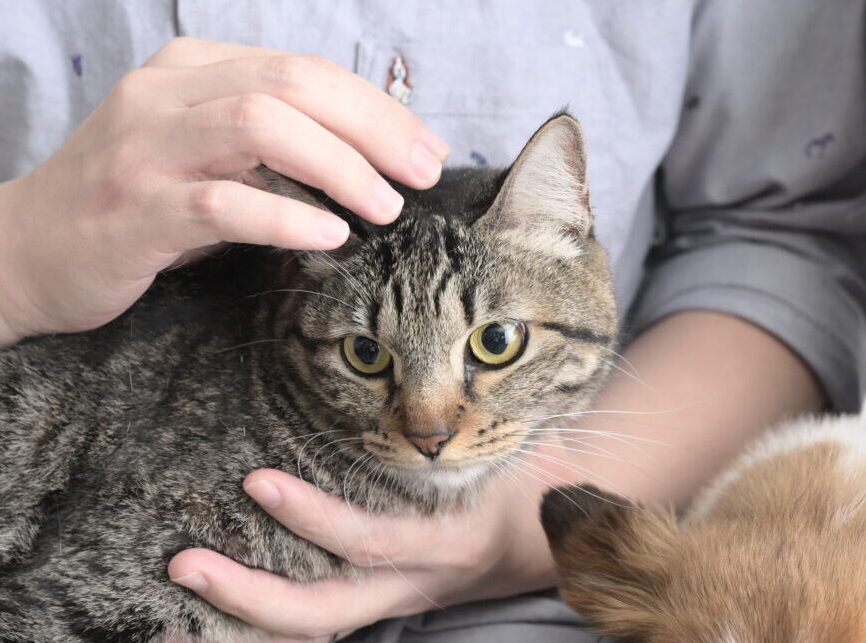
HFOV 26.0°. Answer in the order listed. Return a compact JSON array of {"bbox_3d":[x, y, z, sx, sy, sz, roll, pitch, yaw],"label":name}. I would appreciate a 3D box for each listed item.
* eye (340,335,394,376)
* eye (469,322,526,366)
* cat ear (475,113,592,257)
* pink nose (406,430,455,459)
[{"bbox_3d":[-0.021,0.011,0.595,0.017,0.013,0.009,7,8,11],"label":"eye"},{"bbox_3d":[0.020,0.007,0.590,0.018,0.014,0.009,5,8,-2],"label":"eye"},{"bbox_3d":[0.034,-0.045,0.622,0.037,0.047,0.026,6,5,-8],"label":"cat ear"},{"bbox_3d":[-0.001,0.037,0.572,0.015,0.009,0.009,6,12,5],"label":"pink nose"}]

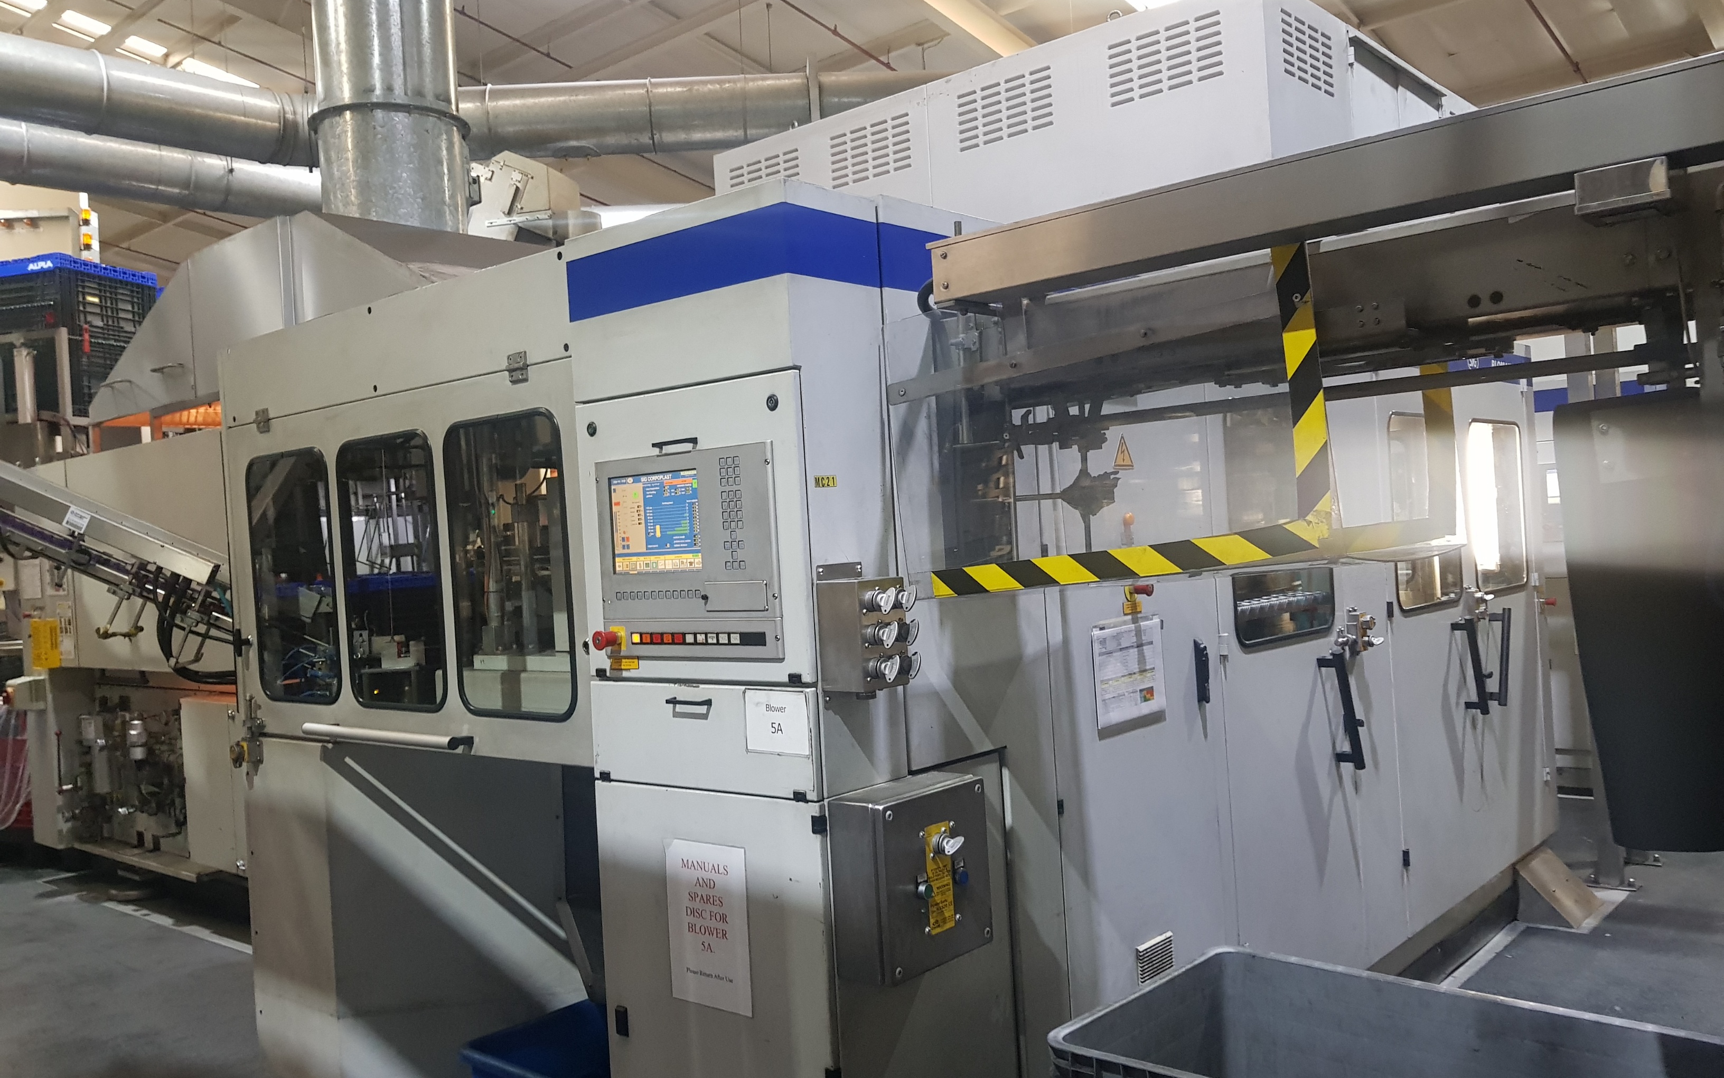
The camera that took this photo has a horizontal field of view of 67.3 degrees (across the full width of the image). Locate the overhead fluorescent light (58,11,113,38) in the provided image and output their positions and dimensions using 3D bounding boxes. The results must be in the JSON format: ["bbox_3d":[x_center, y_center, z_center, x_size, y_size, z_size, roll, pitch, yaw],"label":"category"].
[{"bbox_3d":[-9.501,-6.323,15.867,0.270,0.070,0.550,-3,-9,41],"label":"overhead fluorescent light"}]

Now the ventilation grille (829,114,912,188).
[{"bbox_3d":[0.029,-1.376,4.595,0.358,0.189,0.020,-3,0,40],"label":"ventilation grille"}]

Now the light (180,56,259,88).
[{"bbox_3d":[-8.474,-6.133,17.066,0.270,0.070,0.950,-3,-9,41],"label":"light"}]

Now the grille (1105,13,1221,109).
[{"bbox_3d":[0.903,-1.429,3.866,0.365,0.188,0.020,-3,0,40],"label":"grille"}]

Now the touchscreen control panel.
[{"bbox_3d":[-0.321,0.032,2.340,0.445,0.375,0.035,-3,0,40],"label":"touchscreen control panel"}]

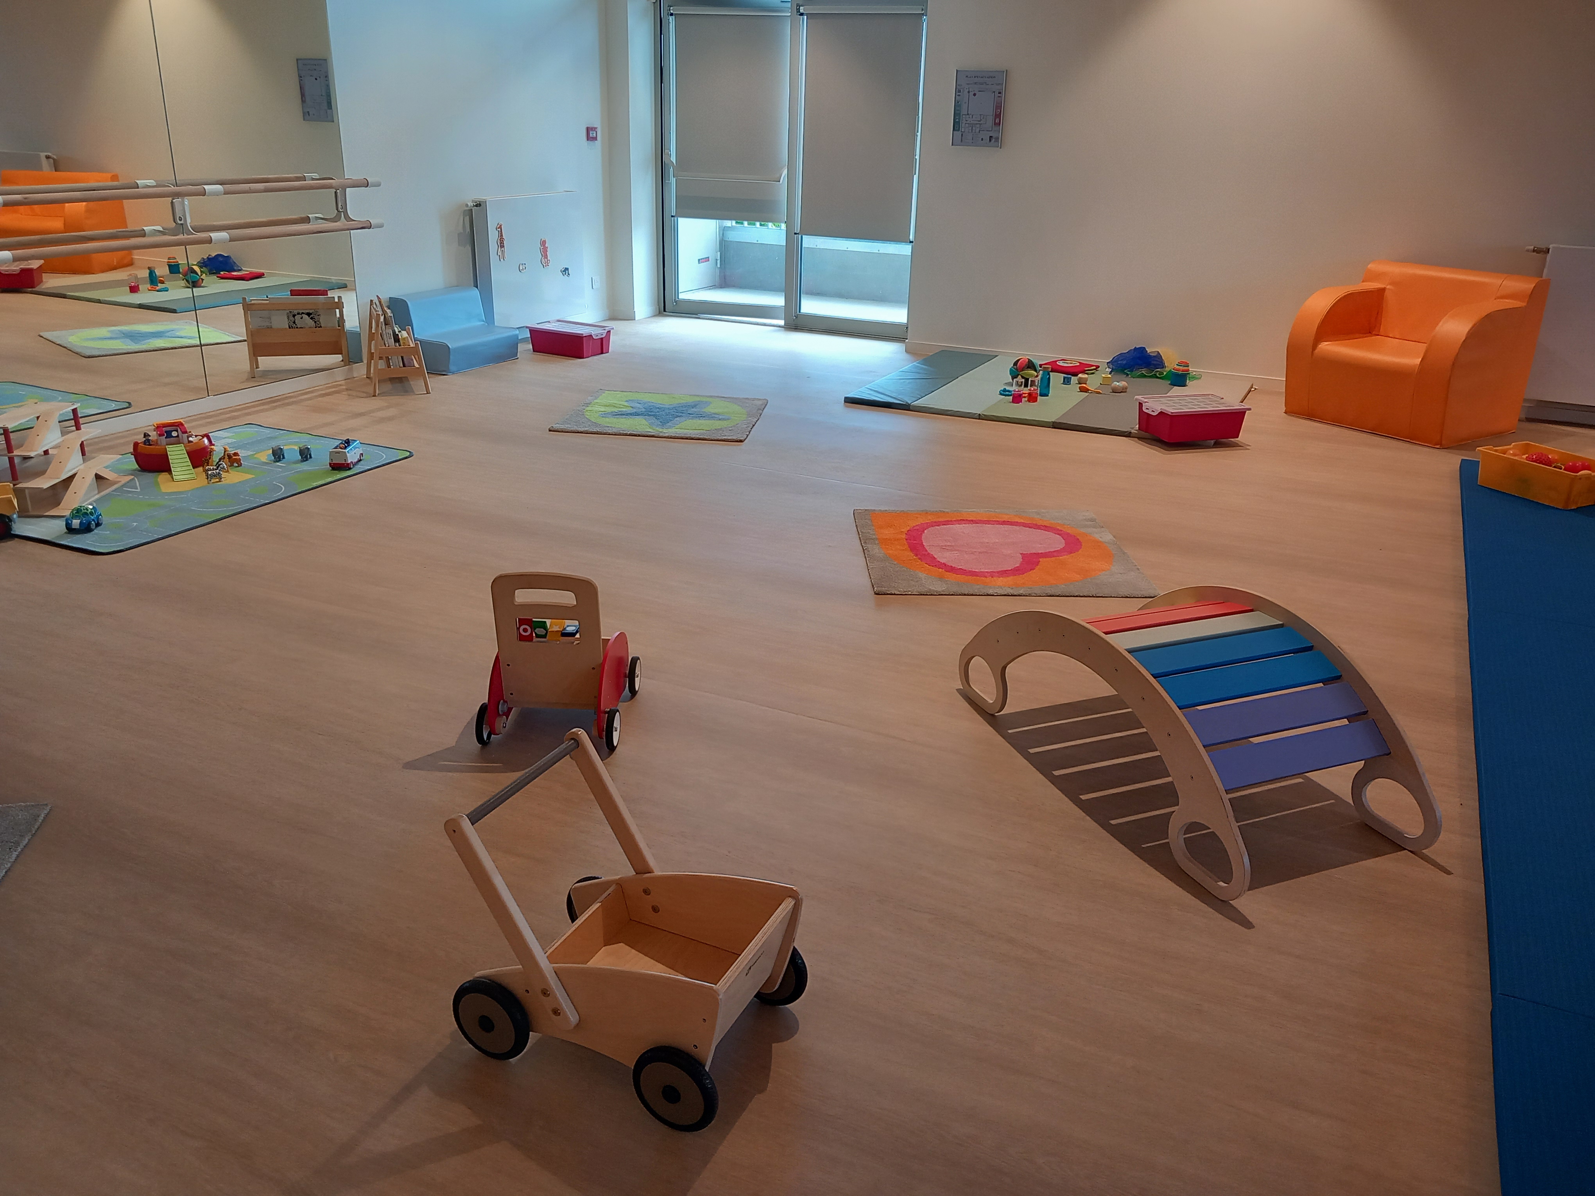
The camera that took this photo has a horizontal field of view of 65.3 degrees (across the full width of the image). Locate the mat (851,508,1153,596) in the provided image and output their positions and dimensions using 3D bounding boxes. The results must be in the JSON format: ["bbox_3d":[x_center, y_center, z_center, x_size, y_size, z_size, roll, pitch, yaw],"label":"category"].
[{"bbox_3d":[0.689,-0.182,4.394,0.907,0.014,0.907,1,21,-3],"label":"mat"}]

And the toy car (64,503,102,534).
[{"bbox_3d":[-2.475,-0.280,4.318,0.085,0.078,0.112,-3,22,-12],"label":"toy car"}]

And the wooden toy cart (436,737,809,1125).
[{"bbox_3d":[-0.262,0.513,1.992,0.468,0.423,0.342,11,23,23],"label":"wooden toy cart"}]

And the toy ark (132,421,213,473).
[{"bbox_3d":[-2.701,-0.654,5.368,0.315,0.188,0.155,-11,25,-29],"label":"toy ark"}]

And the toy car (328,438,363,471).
[{"bbox_3d":[-1.980,-0.643,5.469,0.090,0.120,0.155,1,21,-2],"label":"toy car"}]

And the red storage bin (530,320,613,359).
[{"bbox_3d":[-1.470,-1.678,8.096,0.458,0.160,0.313,13,24,26],"label":"red storage bin"}]

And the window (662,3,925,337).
[{"bbox_3d":[-0.100,-3.062,8.897,2.020,2.220,0.100,12,24,24],"label":"window"}]

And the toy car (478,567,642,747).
[{"bbox_3d":[-0.618,0.105,3.199,0.346,0.472,0.420,2,21,1],"label":"toy car"}]

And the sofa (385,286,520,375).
[{"bbox_3d":[-1.978,-1.557,7.199,0.414,0.391,0.582,12,24,25],"label":"sofa"}]

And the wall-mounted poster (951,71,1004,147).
[{"bbox_3d":[1.065,-2.872,7.307,0.307,0.420,0.015,10,23,21],"label":"wall-mounted poster"}]

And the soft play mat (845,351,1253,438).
[{"bbox_3d":[1.507,-1.192,7.241,2.000,0.037,1.630,11,23,23],"label":"soft play mat"}]

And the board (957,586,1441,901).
[{"bbox_3d":[0.940,0.222,3.077,0.556,0.424,1.137,-8,23,-22],"label":"board"}]

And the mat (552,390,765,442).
[{"bbox_3d":[-0.653,-0.924,6.195,0.905,0.014,0.905,4,21,5],"label":"mat"}]

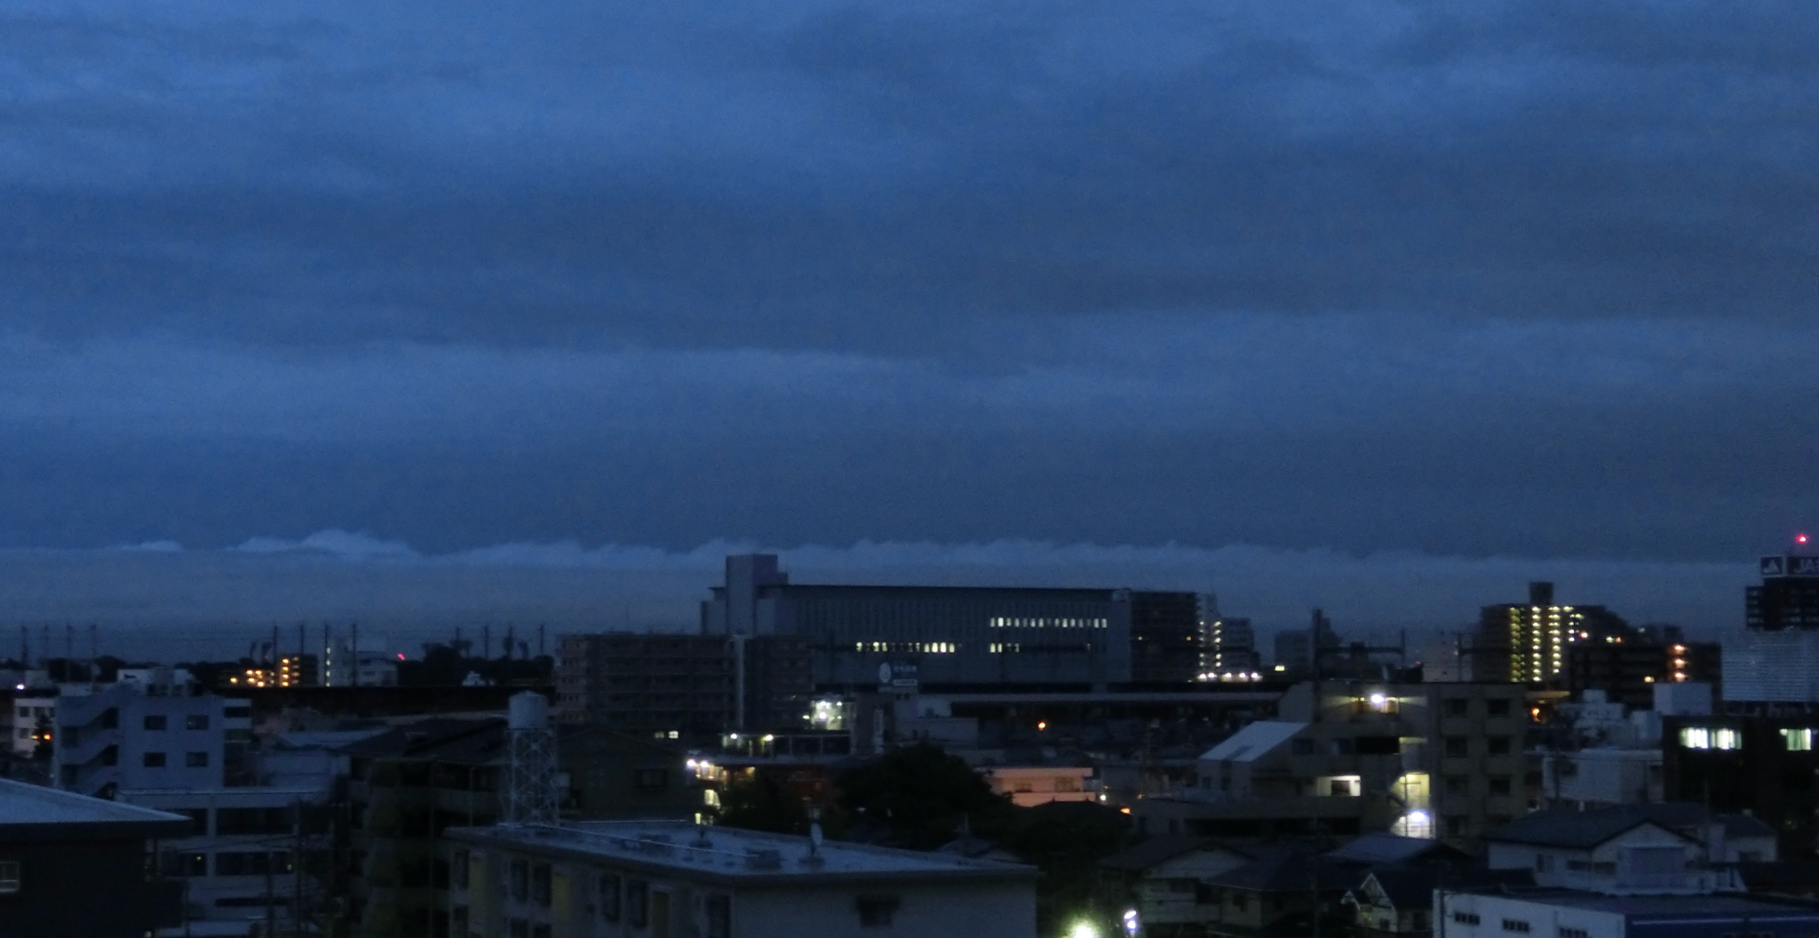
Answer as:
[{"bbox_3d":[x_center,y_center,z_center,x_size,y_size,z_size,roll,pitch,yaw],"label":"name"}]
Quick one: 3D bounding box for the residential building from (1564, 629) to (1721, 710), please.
[{"bbox_3d":[146.300,45.870,655.900,29.000,25.700,14.000,2,-4,-25],"label":"residential building"}]

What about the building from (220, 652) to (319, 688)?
[{"bbox_3d":[-216.690,75.110,1130.850,33.000,23.700,14.000,2,-4,-25],"label":"building"}]

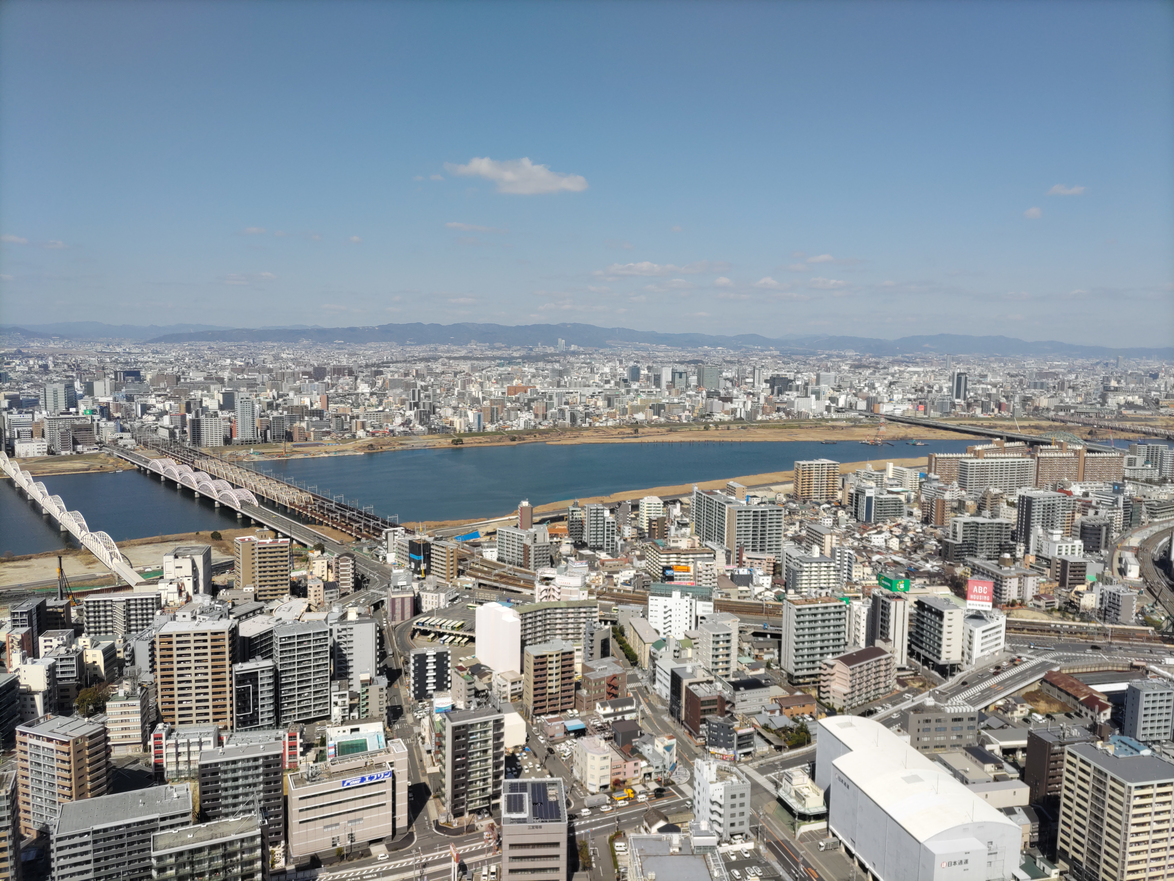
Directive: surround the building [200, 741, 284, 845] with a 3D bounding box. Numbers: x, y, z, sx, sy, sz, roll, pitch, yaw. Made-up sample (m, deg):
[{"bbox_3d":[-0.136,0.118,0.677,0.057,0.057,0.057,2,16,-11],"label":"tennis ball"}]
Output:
[{"bbox_3d":[-112.420,117.440,288.700,25.110,32.700,9.220,-1,7,-19],"label":"building"}]

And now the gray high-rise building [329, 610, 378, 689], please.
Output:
[{"bbox_3d":[-101.690,99.590,389.270,18.170,40.720,7.380,0,6,-6],"label":"gray high-rise building"}]

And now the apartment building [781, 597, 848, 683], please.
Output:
[{"bbox_3d":[115.970,102.960,452.380,28.200,40.500,12.800,-1,7,-16],"label":"apartment building"}]

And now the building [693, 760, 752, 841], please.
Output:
[{"bbox_3d":[45.860,120.680,298.180,14.710,23.850,11.950,-1,7,-15],"label":"building"}]

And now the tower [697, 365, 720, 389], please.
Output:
[{"bbox_3d":[445.820,-229.270,3247.630,59.730,94.000,52.750,-1,7,-16],"label":"tower"}]

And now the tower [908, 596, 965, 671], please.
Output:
[{"bbox_3d":[183.480,101.650,462.110,10.350,34.500,25.170,-1,6,-13],"label":"tower"}]

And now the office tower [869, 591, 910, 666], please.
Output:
[{"bbox_3d":[158.740,100.160,463.540,10.090,36.460,16.970,-1,6,-16],"label":"office tower"}]

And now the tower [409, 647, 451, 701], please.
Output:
[{"bbox_3d":[-75.280,111.410,422.340,18.400,23.000,7.800,-1,7,-17],"label":"tower"}]

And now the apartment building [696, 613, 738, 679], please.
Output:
[{"bbox_3d":[64.270,102.510,432.990,15.210,30.810,14.910,-1,7,-18],"label":"apartment building"}]

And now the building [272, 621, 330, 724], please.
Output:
[{"bbox_3d":[-122.460,100.550,380.000,20.210,40.180,12.720,-2,7,-28],"label":"building"}]

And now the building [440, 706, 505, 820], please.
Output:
[{"bbox_3d":[-39.840,112.600,310.600,18.690,34.290,11.230,-2,7,-25],"label":"building"}]

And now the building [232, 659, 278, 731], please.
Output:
[{"bbox_3d":[-142.400,109.360,378.060,15.850,28.500,9.940,-2,7,-25],"label":"building"}]

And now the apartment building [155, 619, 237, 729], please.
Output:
[{"bbox_3d":[-165.340,100.990,376.180,28.580,44.920,14.510,0,6,-11],"label":"apartment building"}]

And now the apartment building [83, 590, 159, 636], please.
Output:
[{"bbox_3d":[-256.780,98.750,489.540,36.400,26.500,10.500,0,6,-12],"label":"apartment building"}]

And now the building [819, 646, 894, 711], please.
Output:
[{"bbox_3d":[129.530,111.620,421.650,36.440,22.000,14.910,-4,8,-36],"label":"building"}]

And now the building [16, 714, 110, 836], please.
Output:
[{"bbox_3d":[-178.140,115.630,300.630,25.900,37.400,13.600,3,7,21],"label":"building"}]

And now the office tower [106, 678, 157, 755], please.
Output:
[{"bbox_3d":[-189.080,114.600,364.550,12.500,25.000,13.800,0,6,-14],"label":"office tower"}]

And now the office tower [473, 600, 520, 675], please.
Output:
[{"bbox_3d":[-46.100,102.400,456.660,7.200,34.500,31.000,-4,8,-41],"label":"office tower"}]

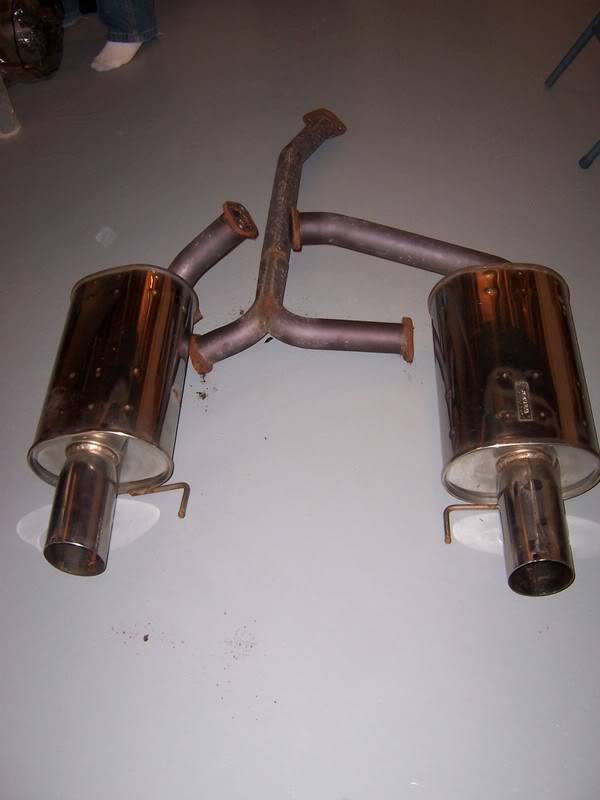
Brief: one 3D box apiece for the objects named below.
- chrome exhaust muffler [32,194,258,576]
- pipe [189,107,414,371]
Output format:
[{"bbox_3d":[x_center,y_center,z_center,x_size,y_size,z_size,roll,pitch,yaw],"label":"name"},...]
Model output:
[{"bbox_3d":[-0.272,-0.053,1.480,0.382,0.246,0.738,-2,50,5],"label":"chrome exhaust muffler"},{"bbox_3d":[0.008,-0.383,1.814,0.437,0.108,0.798,-2,50,5],"label":"pipe"}]

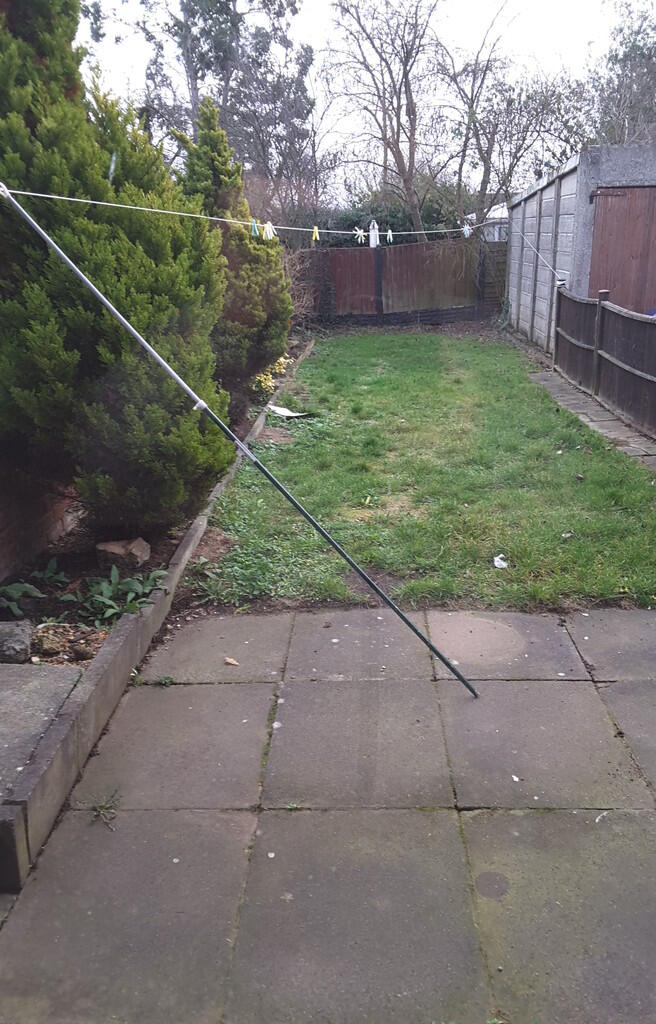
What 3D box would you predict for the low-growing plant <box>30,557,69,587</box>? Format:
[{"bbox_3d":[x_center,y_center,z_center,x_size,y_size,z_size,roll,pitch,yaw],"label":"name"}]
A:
[{"bbox_3d":[-1.356,0.273,4.477,0.165,0.110,0.150,-1,17,2],"label":"low-growing plant"}]

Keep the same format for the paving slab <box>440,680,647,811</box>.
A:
[{"bbox_3d":[0.708,0.793,3.147,0.591,0.050,0.810,-1,17,2],"label":"paving slab"}]

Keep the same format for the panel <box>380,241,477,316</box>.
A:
[{"bbox_3d":[1.818,-4.237,16.427,1.780,1.200,0.050,-1,17,2],"label":"panel"}]

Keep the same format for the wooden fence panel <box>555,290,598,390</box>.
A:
[{"bbox_3d":[2.631,-1.838,9.766,0.050,0.900,1.860,-1,17,2],"label":"wooden fence panel"}]

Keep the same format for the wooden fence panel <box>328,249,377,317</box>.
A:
[{"bbox_3d":[0.432,-4.157,16.501,0.900,1.170,0.050,-1,17,2],"label":"wooden fence panel"}]

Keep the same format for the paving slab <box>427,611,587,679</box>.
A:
[{"bbox_3d":[0.733,0.573,3.866,0.591,0.050,0.690,-1,17,2],"label":"paving slab"}]

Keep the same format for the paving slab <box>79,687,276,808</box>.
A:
[{"bbox_3d":[-0.486,0.810,3.195,0.591,0.050,0.810,-1,17,2],"label":"paving slab"}]

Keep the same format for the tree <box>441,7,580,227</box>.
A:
[{"bbox_3d":[3.428,-6.648,17.724,2.599,5.531,2.600,-1,17,2],"label":"tree"}]

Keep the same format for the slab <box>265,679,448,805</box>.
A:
[{"bbox_3d":[0.109,0.801,3.171,0.591,0.050,0.810,-1,17,2],"label":"slab"}]

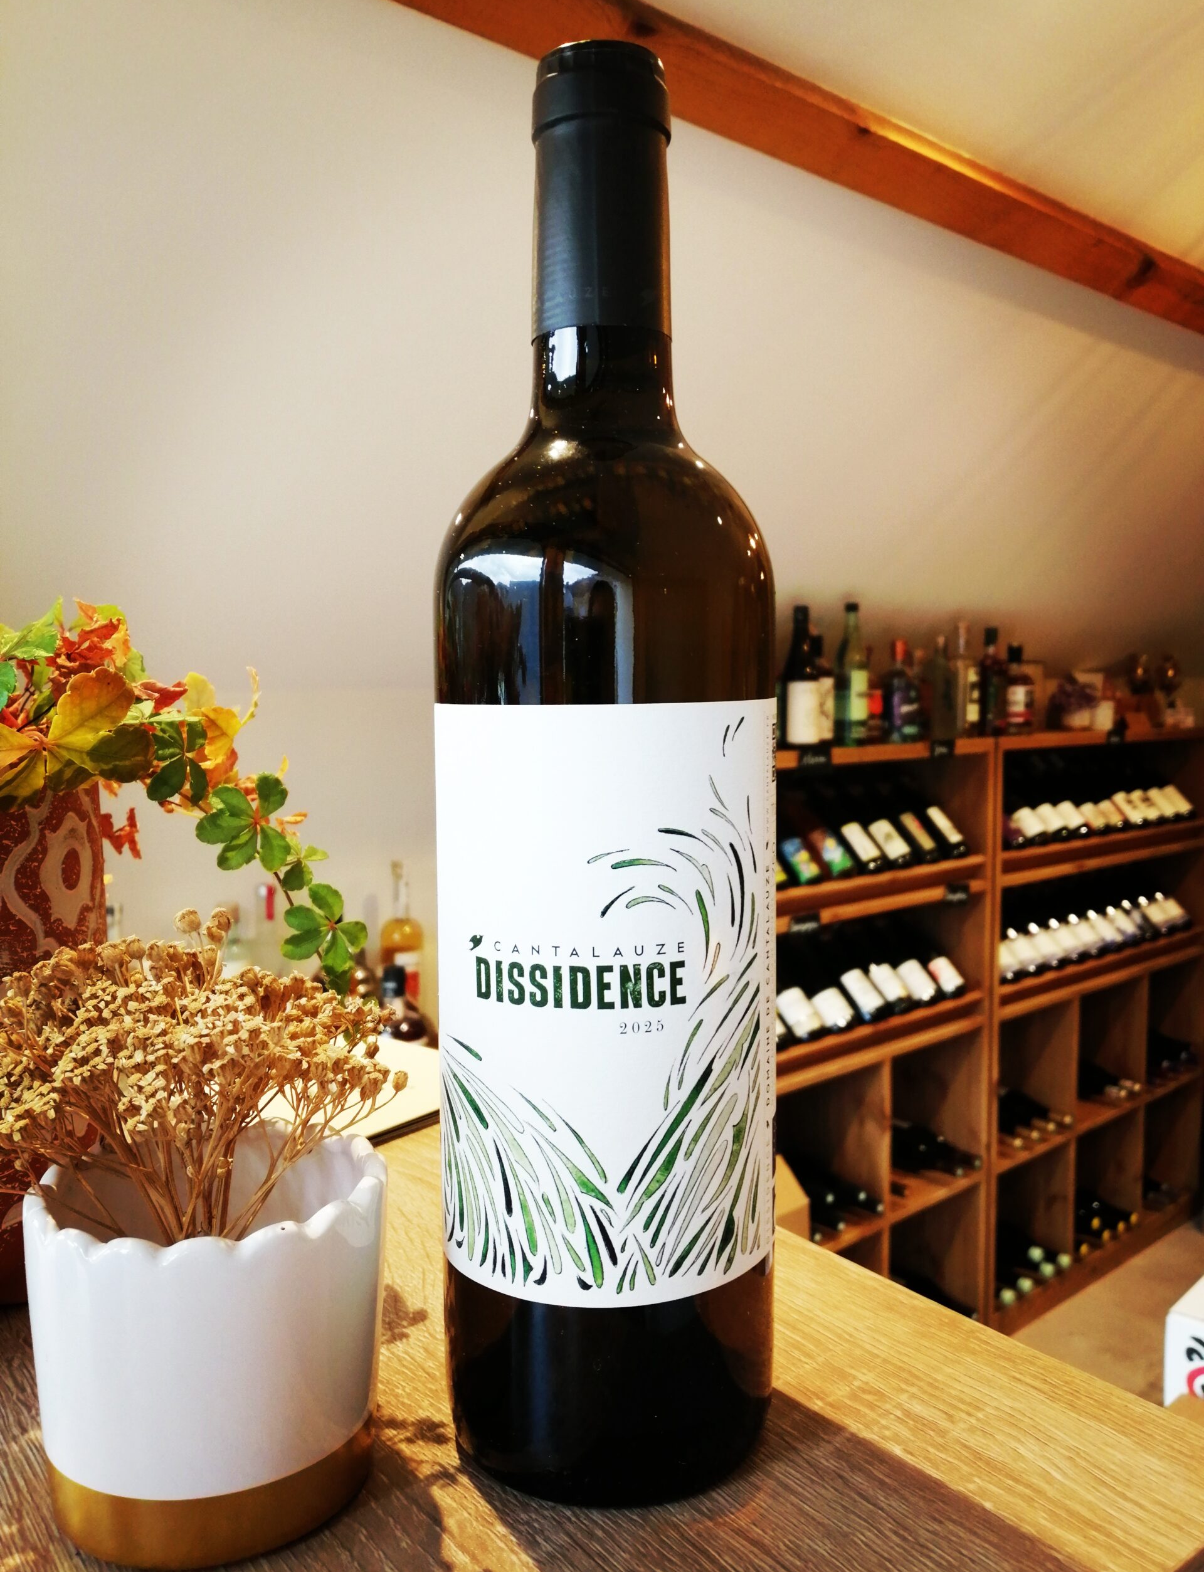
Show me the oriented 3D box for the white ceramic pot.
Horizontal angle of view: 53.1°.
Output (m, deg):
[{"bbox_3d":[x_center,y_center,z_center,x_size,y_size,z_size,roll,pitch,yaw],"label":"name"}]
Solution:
[{"bbox_3d":[-0.083,0.114,0.258,0.073,0.068,0.070,0,4,0],"label":"white ceramic pot"}]

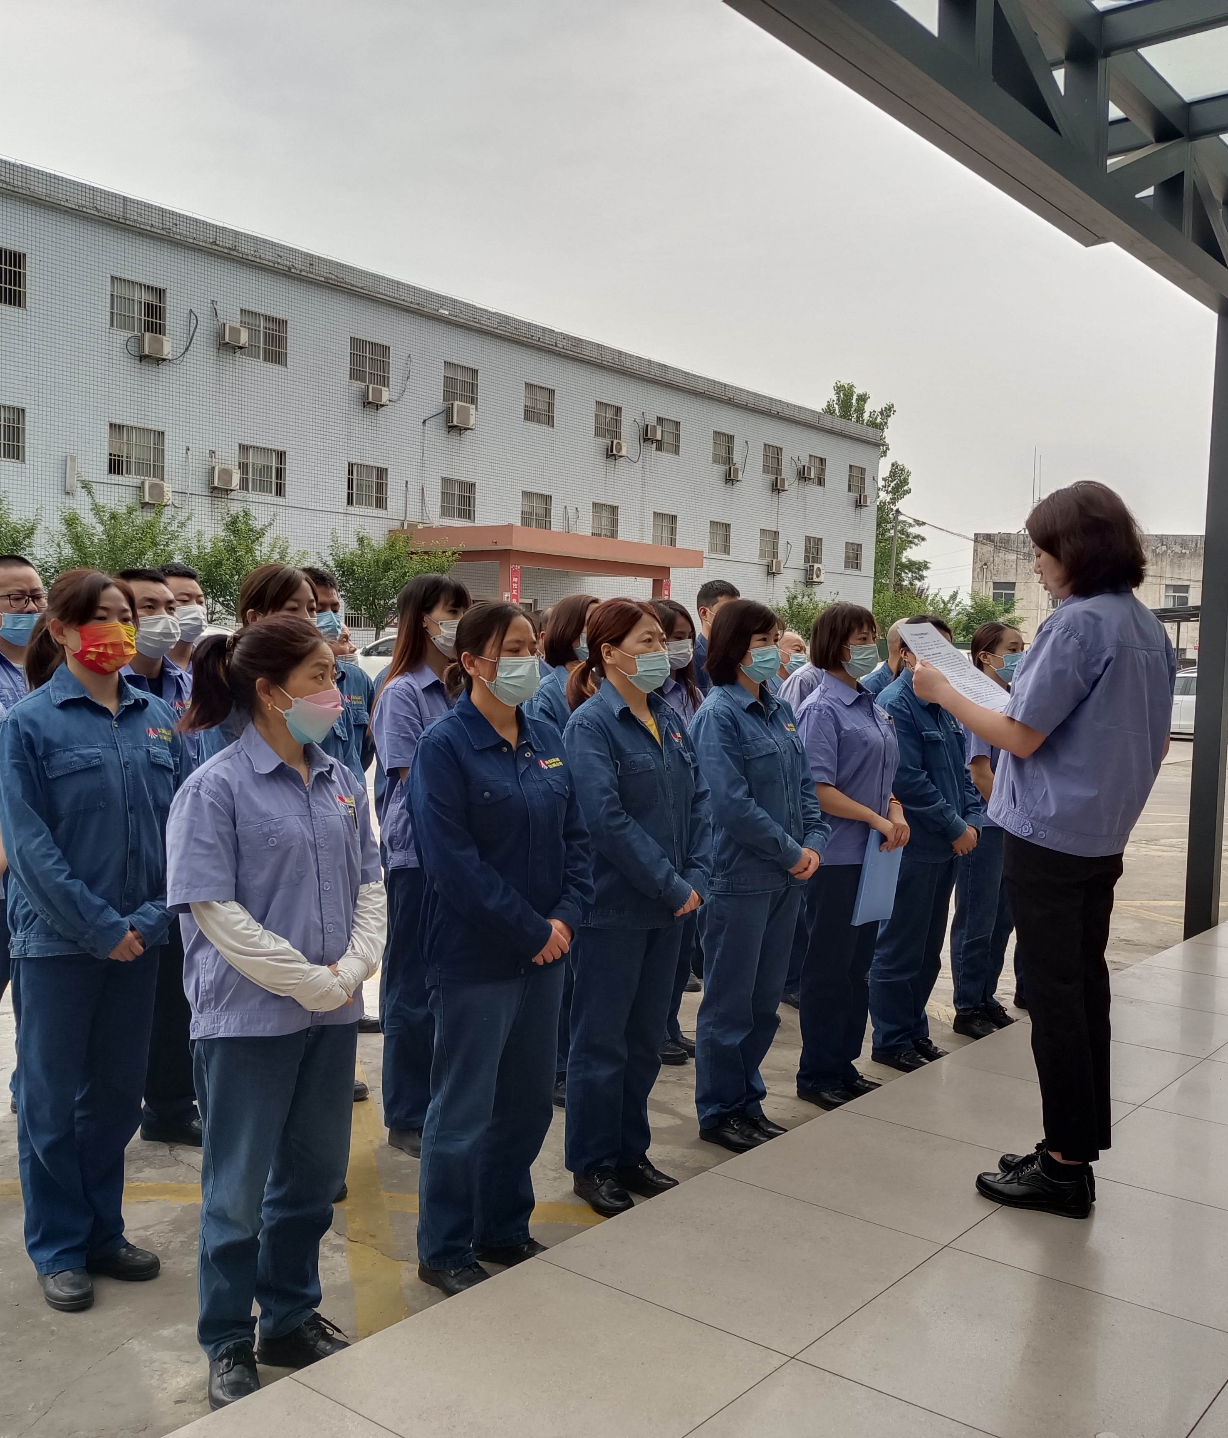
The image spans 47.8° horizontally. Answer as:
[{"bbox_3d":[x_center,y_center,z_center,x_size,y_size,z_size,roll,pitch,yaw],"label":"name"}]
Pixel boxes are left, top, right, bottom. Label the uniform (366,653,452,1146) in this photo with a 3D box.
[{"bbox_3d":[-0.529,0.526,4.053,0.300,1.360,0.460,4,4,41],"label":"uniform"}]

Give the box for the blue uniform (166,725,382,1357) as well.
[{"bbox_3d":[-0.673,0.635,2.779,0.280,1.255,0.450,4,4,42],"label":"blue uniform"}]

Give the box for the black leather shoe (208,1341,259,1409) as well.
[{"bbox_3d":[-0.766,1.263,2.746,0.098,0.100,0.250,0,3,-23],"label":"black leather shoe"}]

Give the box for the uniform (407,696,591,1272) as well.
[{"bbox_3d":[-0.275,0.605,3.250,0.350,1.330,0.480,4,4,40],"label":"uniform"}]

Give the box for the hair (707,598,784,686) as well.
[{"bbox_3d":[0.399,-0.235,4.265,0.235,0.260,0.195,4,4,42],"label":"hair"}]

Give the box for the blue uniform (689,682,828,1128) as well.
[{"bbox_3d":[0.426,0.559,4.165,0.330,1.335,0.450,4,4,42],"label":"blue uniform"}]

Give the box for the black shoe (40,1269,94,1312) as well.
[{"bbox_3d":[-1.250,1.232,3.125,0.100,0.100,0.255,0,3,-32],"label":"black shoe"}]

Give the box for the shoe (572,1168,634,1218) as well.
[{"bbox_3d":[-0.017,1.239,3.681,0.098,0.100,0.245,0,3,-36],"label":"shoe"}]

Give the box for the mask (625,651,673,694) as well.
[{"bbox_3d":[0.087,-0.128,3.745,0.090,0.120,0.150,4,4,40],"label":"mask"}]

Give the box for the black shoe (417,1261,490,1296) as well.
[{"bbox_3d":[-0.359,1.252,3.200,0.100,0.100,0.260,-1,4,-43],"label":"black shoe"}]

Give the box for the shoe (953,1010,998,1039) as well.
[{"bbox_3d":[1.449,1.194,5.456,0.098,0.100,0.245,-1,3,-37],"label":"shoe"}]

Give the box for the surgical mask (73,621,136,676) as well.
[{"bbox_3d":[-1.124,-0.157,3.060,0.080,0.115,0.135,4,4,36],"label":"surgical mask"}]

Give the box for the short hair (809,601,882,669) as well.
[{"bbox_3d":[0.780,-0.281,4.680,0.225,0.235,0.195,4,4,42],"label":"short hair"}]

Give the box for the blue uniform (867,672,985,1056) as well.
[{"bbox_3d":[1.132,0.529,5.020,0.290,1.380,0.450,4,4,39],"label":"blue uniform"}]

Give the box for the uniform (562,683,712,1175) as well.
[{"bbox_3d":[0.055,0.583,3.800,0.350,1.355,0.470,4,4,39],"label":"uniform"}]

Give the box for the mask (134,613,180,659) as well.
[{"bbox_3d":[-1.286,-0.235,3.880,0.083,0.120,0.138,4,4,44],"label":"mask"}]

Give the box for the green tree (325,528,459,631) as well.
[{"bbox_3d":[-5.604,-2.619,34.889,3.400,4.363,3.500,4,4,39],"label":"green tree"}]

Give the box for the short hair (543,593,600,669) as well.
[{"bbox_3d":[-0.130,-0.288,4.550,0.225,0.250,0.190,4,4,36],"label":"short hair"}]

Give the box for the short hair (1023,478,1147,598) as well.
[{"bbox_3d":[1.048,-0.402,3.070,0.250,0.240,0.205,-11,-4,32],"label":"short hair"}]

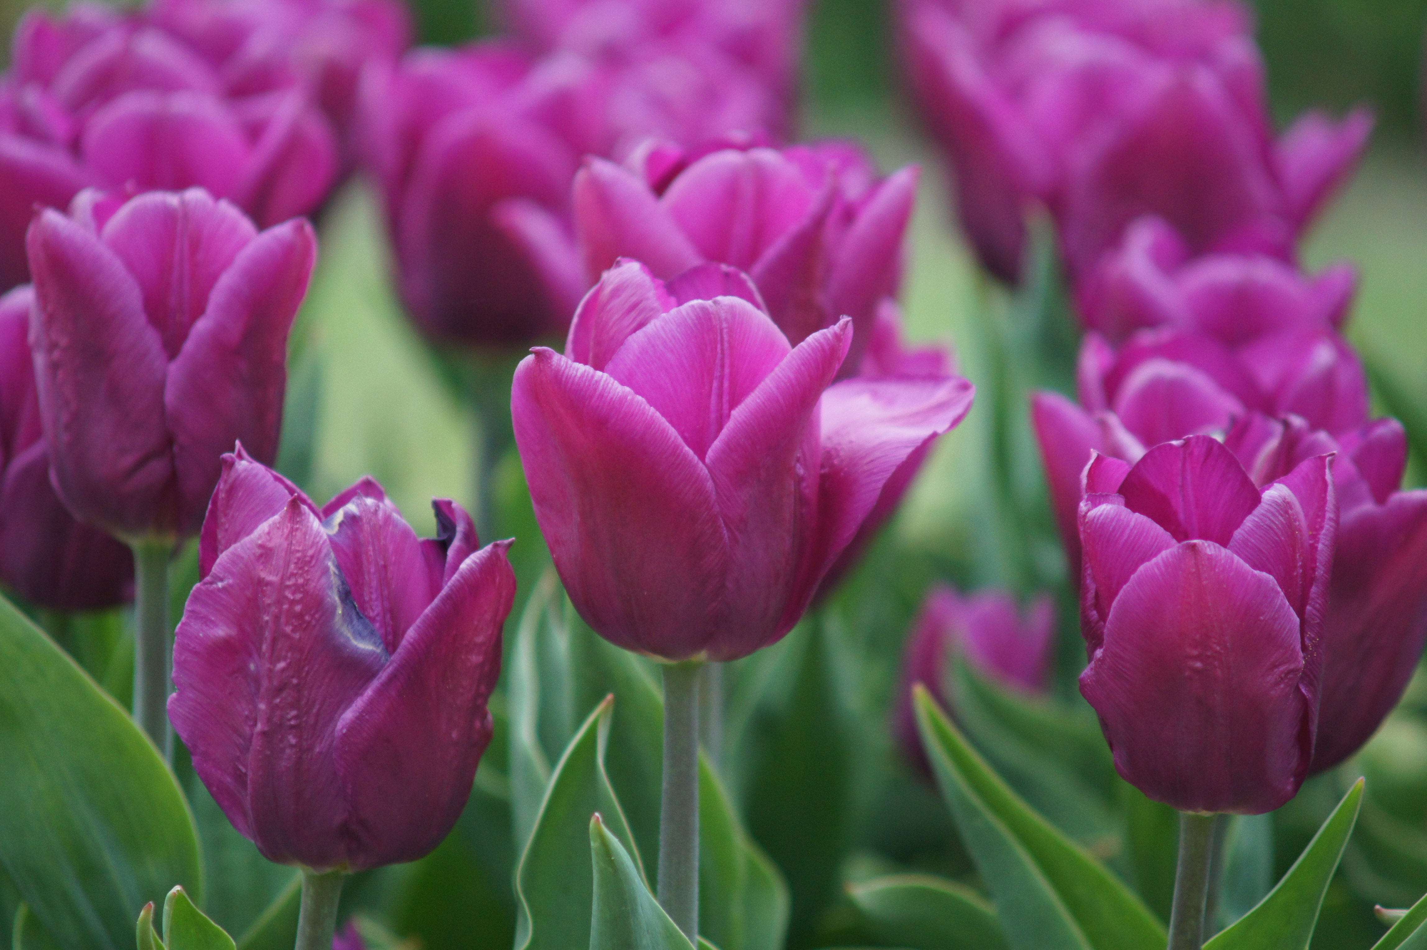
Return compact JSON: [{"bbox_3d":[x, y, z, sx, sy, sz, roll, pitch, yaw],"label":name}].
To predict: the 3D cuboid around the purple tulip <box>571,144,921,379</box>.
[{"bbox_3d":[0.006,-0.026,2.190,0.060,0.062,0.058,0,10,0],"label":"purple tulip"}]

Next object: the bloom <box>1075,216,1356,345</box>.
[{"bbox_3d":[0.097,-0.022,2.410,0.055,0.059,0.054,0,10,0],"label":"bloom"}]

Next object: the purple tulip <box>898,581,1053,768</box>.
[{"bbox_3d":[0.048,0.039,2.270,0.030,0.039,0.030,0,10,0],"label":"purple tulip"}]

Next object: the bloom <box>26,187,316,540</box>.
[{"bbox_3d":[-0.093,-0.018,2.150,0.050,0.058,0.049,0,10,0],"label":"bloom"}]

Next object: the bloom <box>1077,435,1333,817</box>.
[{"bbox_3d":[0.082,0.026,2.090,0.043,0.060,0.043,0,10,0],"label":"bloom"}]

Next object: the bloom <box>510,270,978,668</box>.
[{"bbox_3d":[0.005,-0.001,2.100,0.077,0.063,0.062,0,10,0],"label":"bloom"}]

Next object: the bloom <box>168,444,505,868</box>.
[{"bbox_3d":[-0.062,0.032,2.070,0.057,0.065,0.053,0,10,0],"label":"bloom"}]

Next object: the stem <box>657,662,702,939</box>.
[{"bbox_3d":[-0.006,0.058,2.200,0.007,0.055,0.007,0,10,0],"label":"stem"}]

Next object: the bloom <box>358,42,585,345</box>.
[{"bbox_3d":[-0.049,-0.058,2.580,0.051,0.060,0.050,0,10,0],"label":"bloom"}]

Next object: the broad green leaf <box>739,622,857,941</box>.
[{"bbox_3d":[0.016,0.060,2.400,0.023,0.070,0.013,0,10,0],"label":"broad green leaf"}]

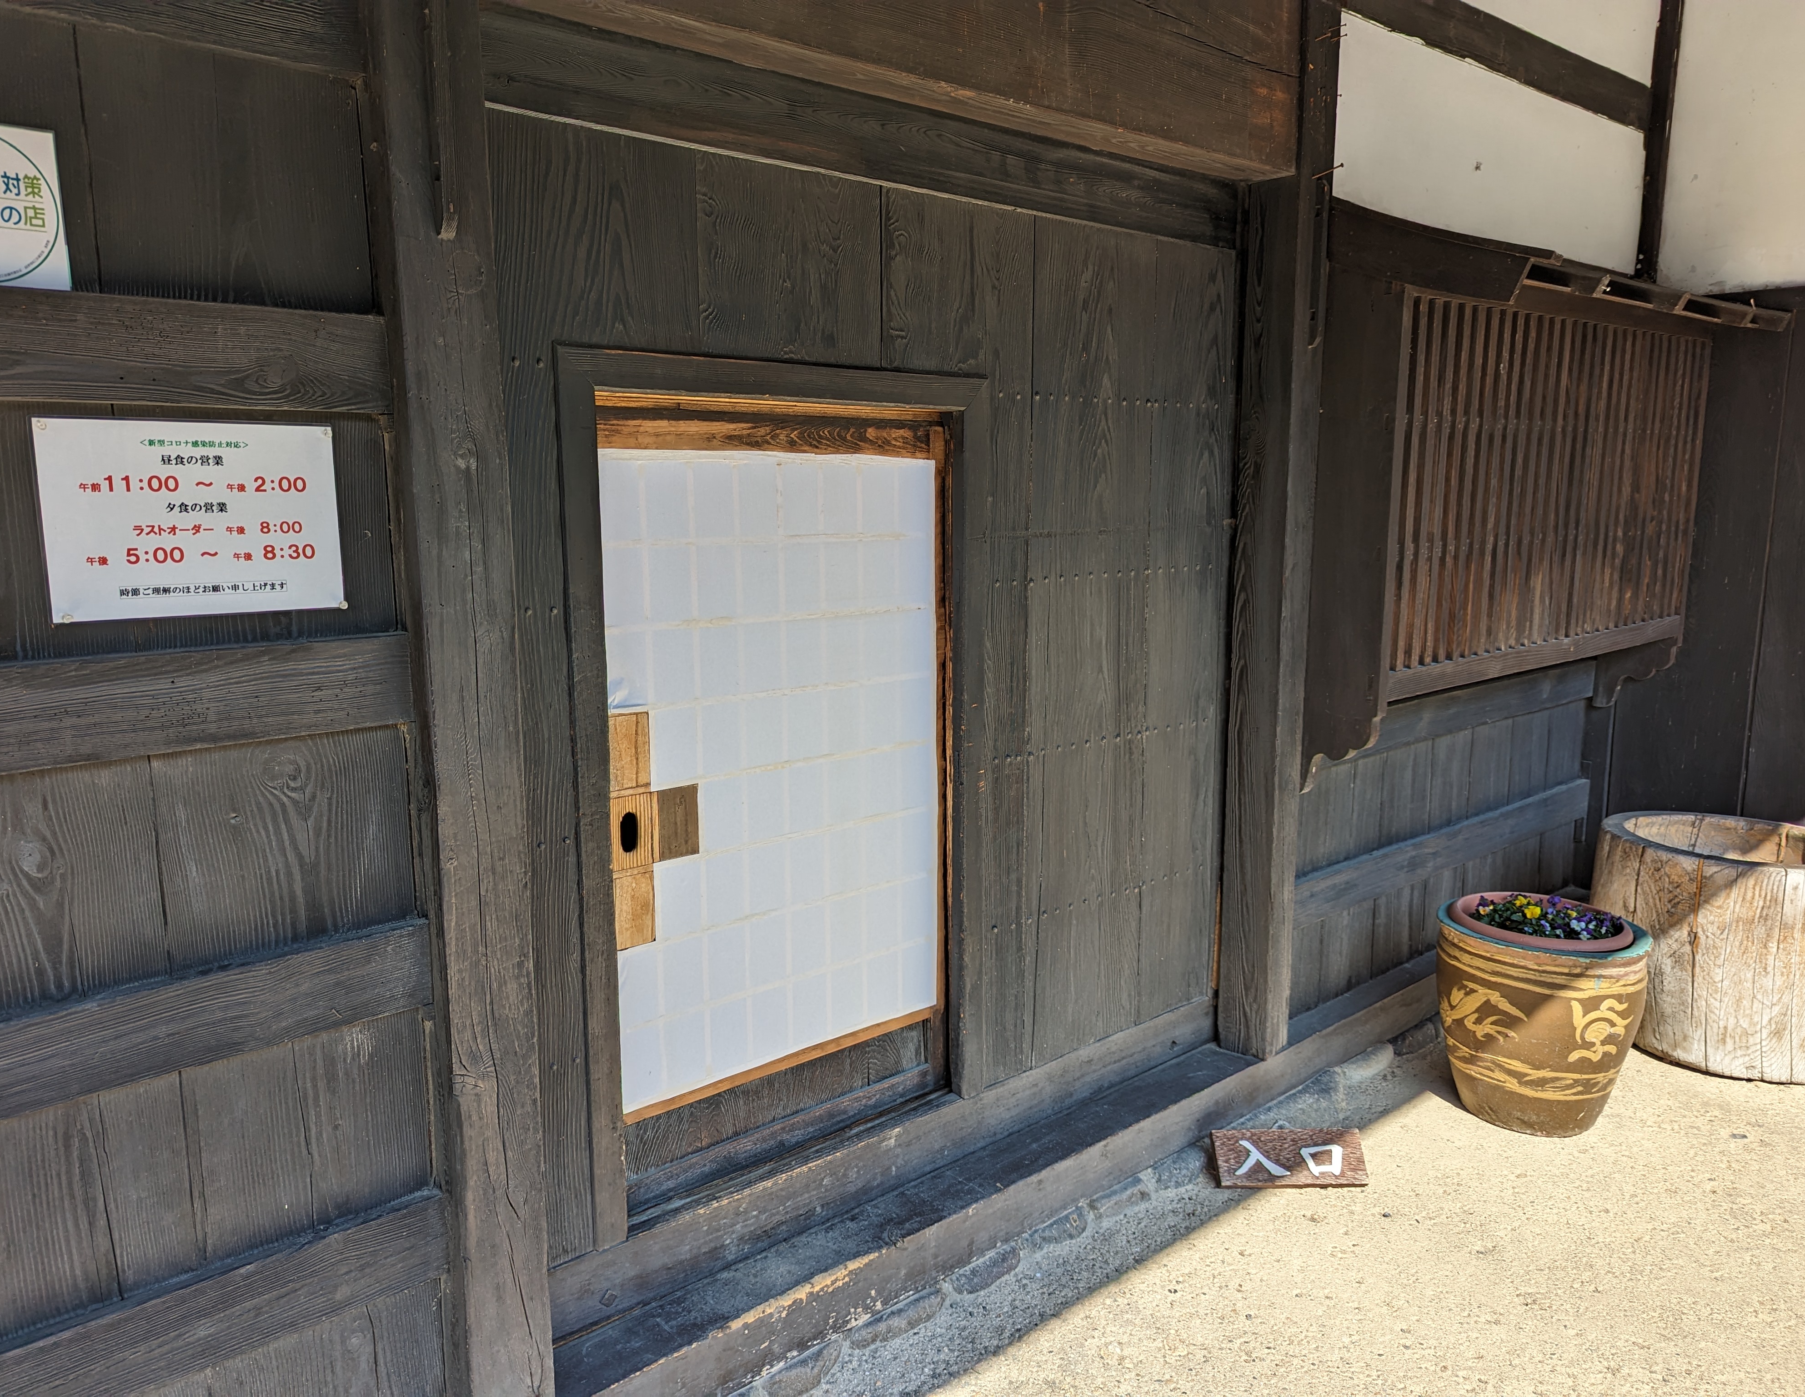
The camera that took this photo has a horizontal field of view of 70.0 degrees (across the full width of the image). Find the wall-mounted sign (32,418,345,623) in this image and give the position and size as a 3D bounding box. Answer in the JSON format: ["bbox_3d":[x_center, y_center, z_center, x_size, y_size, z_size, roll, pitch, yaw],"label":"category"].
[{"bbox_3d":[-0.795,-0.202,1.461,0.301,0.216,0.006,-8,11,-40],"label":"wall-mounted sign"}]

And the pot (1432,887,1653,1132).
[{"bbox_3d":[1.497,0.751,3.044,0.452,0.474,0.452,-1,9,0],"label":"pot"}]

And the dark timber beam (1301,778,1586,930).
[{"bbox_3d":[1.499,0.403,3.520,1.680,0.115,0.040,-8,11,-40],"label":"dark timber beam"}]

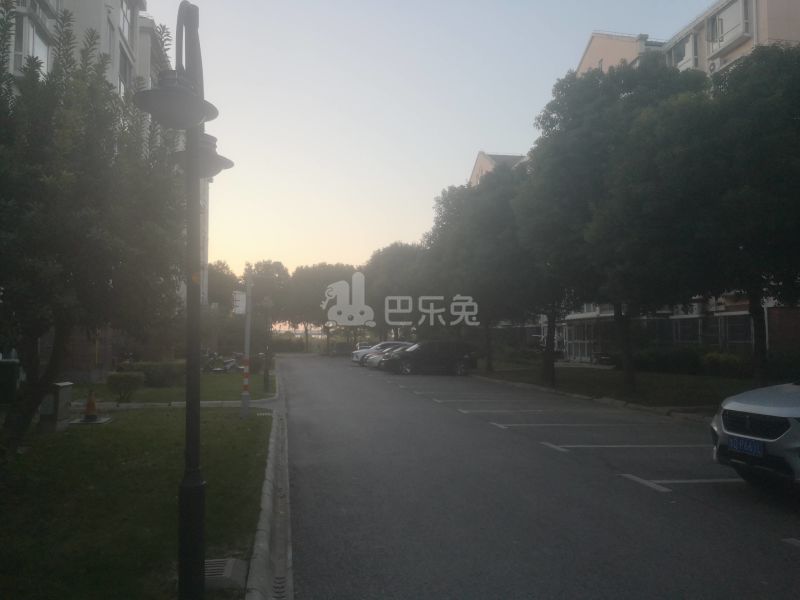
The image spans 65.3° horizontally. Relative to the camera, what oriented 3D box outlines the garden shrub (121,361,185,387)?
[{"bbox_3d":[-8.450,2.540,21.400,2.150,0.880,1.300,1,-4,-11],"label":"garden shrub"}]

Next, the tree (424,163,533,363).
[{"bbox_3d":[4.390,-1.458,32.347,6.000,10.400,6.000,1,-4,-11],"label":"tree"}]

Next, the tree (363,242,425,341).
[{"bbox_3d":[-0.069,-0.005,51.833,6.000,10.000,6.200,1,-4,-11],"label":"tree"}]

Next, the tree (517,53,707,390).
[{"bbox_3d":[6.901,-2.333,20.353,5.800,10.600,6.000,1,-4,-11],"label":"tree"}]

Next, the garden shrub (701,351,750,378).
[{"bbox_3d":[13.750,2.760,26.300,1.400,1.080,1.900,1,-4,-11],"label":"garden shrub"}]

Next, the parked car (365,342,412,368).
[{"bbox_3d":[0.249,3.401,37.651,4.500,1.520,1.780,1,-4,-11],"label":"parked car"}]

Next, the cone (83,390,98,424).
[{"bbox_3d":[-6.076,2.094,12.250,0.340,0.620,0.340,0,-4,11],"label":"cone"}]

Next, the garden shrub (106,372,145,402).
[{"bbox_3d":[-7.000,2.230,15.900,0.920,0.760,0.920,0,-4,0],"label":"garden shrub"}]

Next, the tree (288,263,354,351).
[{"bbox_3d":[-9.126,1.183,73.347,7.400,10.400,7.000,1,-4,-11],"label":"tree"}]

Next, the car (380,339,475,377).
[{"bbox_3d":[1.470,2.910,31.000,4.550,1.650,1.840,1,-4,-7],"label":"car"}]

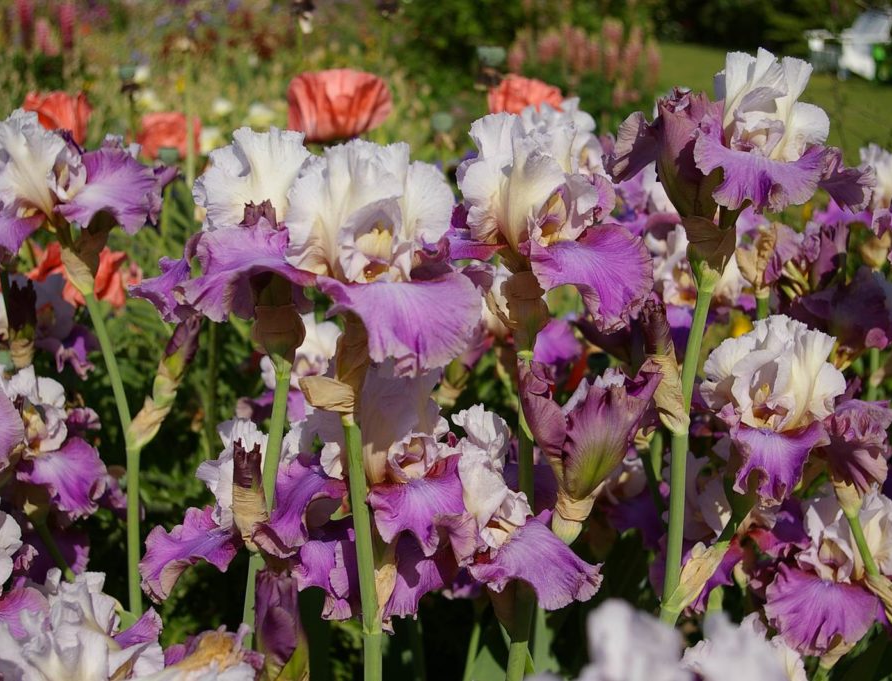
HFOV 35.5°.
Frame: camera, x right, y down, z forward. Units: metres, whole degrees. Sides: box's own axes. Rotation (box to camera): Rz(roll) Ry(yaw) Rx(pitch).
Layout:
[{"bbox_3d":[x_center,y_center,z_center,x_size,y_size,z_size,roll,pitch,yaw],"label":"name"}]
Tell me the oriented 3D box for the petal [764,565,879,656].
[{"bbox_3d":[0.330,0.235,1.220,0.096,0.071,0.058,3,15,10],"label":"petal"}]

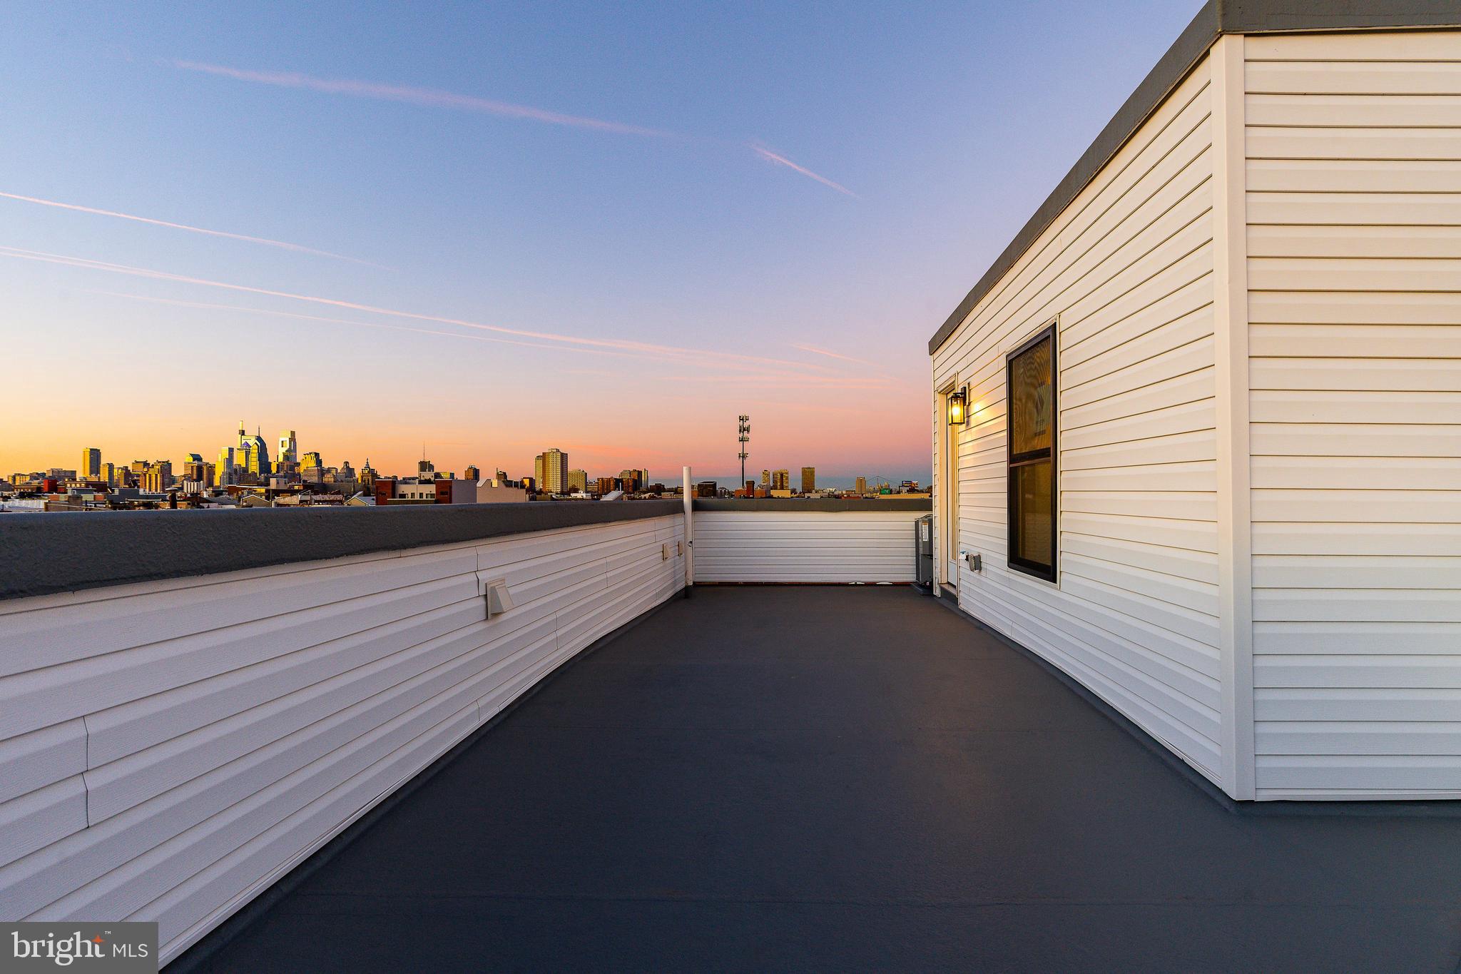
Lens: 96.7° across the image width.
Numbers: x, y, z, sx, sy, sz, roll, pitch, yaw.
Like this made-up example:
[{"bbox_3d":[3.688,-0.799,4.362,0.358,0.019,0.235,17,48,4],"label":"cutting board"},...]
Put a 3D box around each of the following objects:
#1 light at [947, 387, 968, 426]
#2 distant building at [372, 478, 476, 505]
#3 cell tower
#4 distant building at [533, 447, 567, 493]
[{"bbox_3d":[2.030,-0.726,5.822,0.150,0.345,0.130,0,-1,6],"label":"light"},{"bbox_3d":[-49.736,5.889,107.450,13.100,13.800,9.000,0,-1,6],"label":"distant building"},{"bbox_3d":[4.806,-4.629,210.804,3.700,37.300,3.700,0,-1,6],"label":"cell tower"},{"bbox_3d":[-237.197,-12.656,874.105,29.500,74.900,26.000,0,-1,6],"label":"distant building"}]

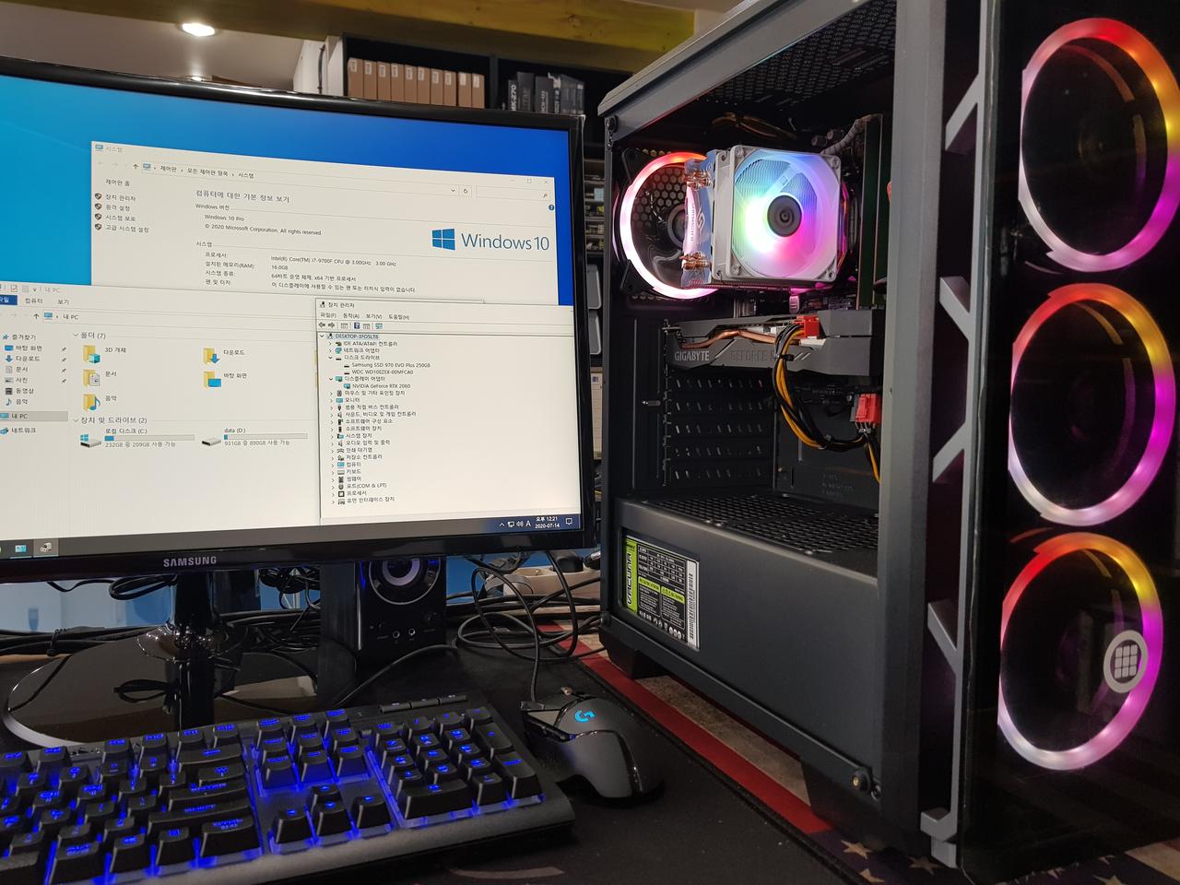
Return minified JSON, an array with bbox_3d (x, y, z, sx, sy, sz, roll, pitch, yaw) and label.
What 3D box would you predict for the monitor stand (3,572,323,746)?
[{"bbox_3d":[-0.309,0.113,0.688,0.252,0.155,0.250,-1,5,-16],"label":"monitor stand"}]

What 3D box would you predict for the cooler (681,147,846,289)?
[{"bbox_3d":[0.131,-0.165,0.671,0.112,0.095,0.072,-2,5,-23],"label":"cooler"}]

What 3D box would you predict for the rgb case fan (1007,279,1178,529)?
[{"bbox_3d":[0.241,-0.019,0.441,0.120,0.120,0.026,-2,5,-23],"label":"rgb case fan"}]

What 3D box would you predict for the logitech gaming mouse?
[{"bbox_3d":[0.000,0.182,0.567,0.075,0.040,0.130,-2,5,-26],"label":"logitech gaming mouse"}]

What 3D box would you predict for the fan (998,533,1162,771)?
[{"bbox_3d":[0.240,0.103,0.451,0.120,0.120,0.026,-2,5,-23],"label":"fan"}]

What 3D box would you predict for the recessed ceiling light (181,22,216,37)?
[{"bbox_3d":[-1.682,-1.776,3.800,0.155,0.045,0.155,0,5,0],"label":"recessed ceiling light"}]

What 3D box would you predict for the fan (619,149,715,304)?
[{"bbox_3d":[0.073,-0.178,0.739,0.120,0.120,0.026,-2,5,-23],"label":"fan"}]

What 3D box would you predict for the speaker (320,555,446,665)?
[{"bbox_3d":[-0.194,0.103,0.823,0.080,0.155,0.125,-2,5,-31],"label":"speaker"}]

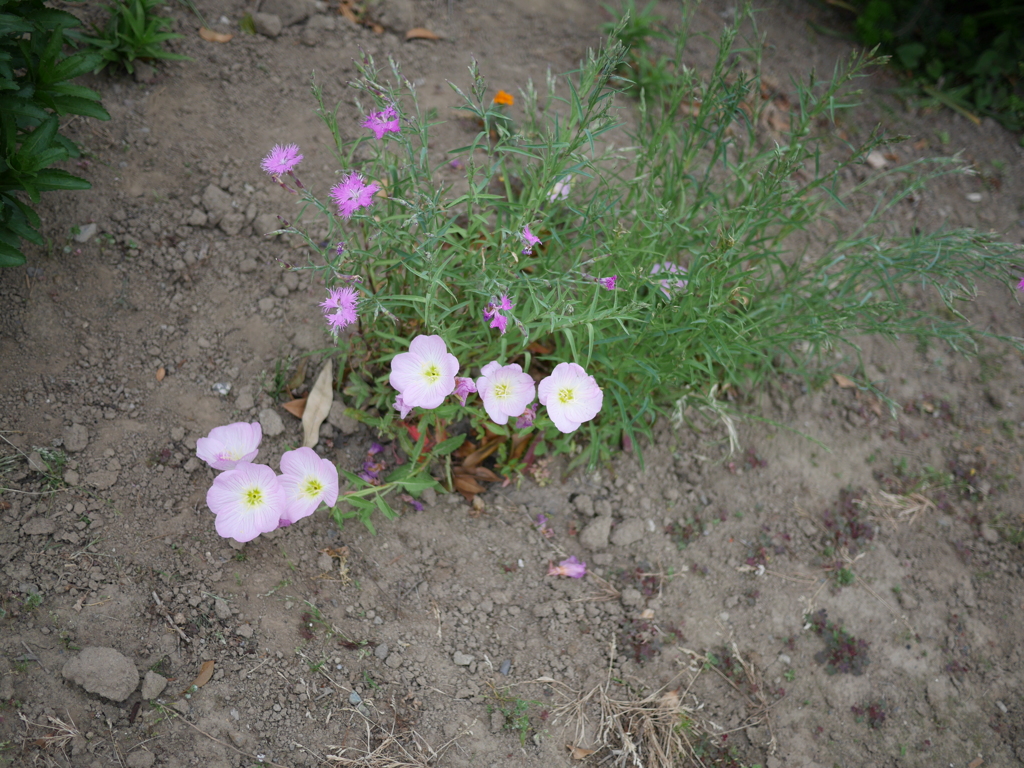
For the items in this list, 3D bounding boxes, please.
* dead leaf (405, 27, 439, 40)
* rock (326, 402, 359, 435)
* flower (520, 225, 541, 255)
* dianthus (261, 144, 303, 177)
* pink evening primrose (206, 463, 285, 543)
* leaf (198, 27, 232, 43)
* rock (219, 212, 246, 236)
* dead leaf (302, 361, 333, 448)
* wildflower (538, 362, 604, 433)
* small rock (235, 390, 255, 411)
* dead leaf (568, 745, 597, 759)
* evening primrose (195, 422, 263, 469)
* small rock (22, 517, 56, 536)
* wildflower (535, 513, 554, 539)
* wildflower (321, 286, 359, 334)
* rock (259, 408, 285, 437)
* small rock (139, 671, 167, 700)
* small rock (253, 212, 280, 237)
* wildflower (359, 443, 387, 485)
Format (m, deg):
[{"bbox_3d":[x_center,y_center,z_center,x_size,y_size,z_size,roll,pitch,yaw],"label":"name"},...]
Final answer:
[{"bbox_3d":[-0.100,-0.387,1.309,0.036,0.010,0.014,0,48,0],"label":"dead leaf"},{"bbox_3d":[-0.140,0.029,0.986,0.028,0.015,0.025,0,50,0],"label":"rock"},{"bbox_3d":[0.015,-0.120,0.980,0.018,0.017,0.024,0,90,-24],"label":"flower"},{"bbox_3d":[-0.188,-0.182,0.966,0.035,0.014,0.033,-8,46,9],"label":"dianthus"},{"bbox_3d":[-0.197,0.088,0.875,0.056,0.022,0.056,-4,87,-3],"label":"pink evening primrose"},{"bbox_3d":[-0.337,-0.397,1.345,0.040,0.010,0.015,9,51,7],"label":"leaf"},{"bbox_3d":[-0.266,-0.152,1.127,0.026,0.017,0.022,4,55,-19],"label":"rock"},{"bbox_3d":[-0.155,0.016,0.939,0.021,0.012,0.085,4,48,4],"label":"dead leaf"},{"bbox_3d":[0.046,0.011,0.930,0.051,0.026,0.055,0,81,-2],"label":"wildflower"},{"bbox_3d":[-0.226,0.013,1.002,0.017,0.010,0.015,0,50,0],"label":"small rock"},{"bbox_3d":[0.048,0.249,0.805,0.018,0.006,0.011,10,51,9],"label":"dead leaf"},{"bbox_3d":[-0.204,0.045,0.855,0.049,0.025,0.045,-10,46,11],"label":"evening primrose"},{"bbox_3d":[-0.375,0.113,0.940,0.027,0.010,0.014,0,50,0],"label":"small rock"},{"bbox_3d":[0.029,0.125,1.048,0.011,0.009,0.023,-17,64,-30],"label":"wildflower"},{"bbox_3d":[-0.134,-0.058,0.920,0.030,0.013,0.035,0,85,0],"label":"wildflower"},{"bbox_3d":[-0.190,0.030,0.934,0.019,0.013,0.018,0,48,0],"label":"rock"},{"bbox_3d":[-0.258,0.217,0.850,0.019,0.013,0.018,0,50,0],"label":"small rock"},{"bbox_3d":[-0.236,-0.154,1.139,0.027,0.015,0.024,0,50,0],"label":"small rock"},{"bbox_3d":[-0.114,0.065,0.970,0.024,0.014,0.033,0,50,0],"label":"wildflower"}]

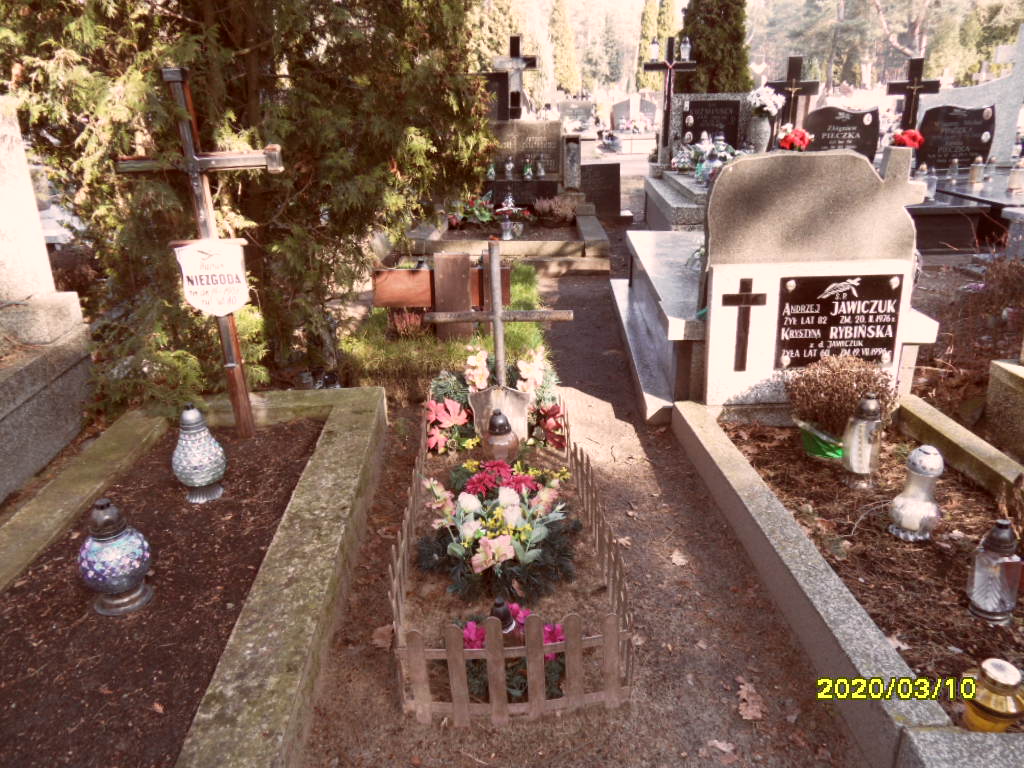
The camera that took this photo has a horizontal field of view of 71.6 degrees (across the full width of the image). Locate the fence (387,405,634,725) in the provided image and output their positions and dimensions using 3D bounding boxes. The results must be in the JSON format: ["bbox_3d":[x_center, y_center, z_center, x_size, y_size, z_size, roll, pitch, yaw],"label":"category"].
[{"bbox_3d":[-0.030,0.410,2.341,0.600,0.300,1.450,-2,22,-3],"label":"fence"}]

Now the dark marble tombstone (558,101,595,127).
[{"bbox_3d":[1.390,-5.772,15.185,0.760,0.620,0.120,-1,22,-2],"label":"dark marble tombstone"}]

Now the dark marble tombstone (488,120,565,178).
[{"bbox_3d":[0.085,-2.345,7.100,0.830,0.550,0.120,0,22,2],"label":"dark marble tombstone"}]

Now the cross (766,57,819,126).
[{"bbox_3d":[3.065,-2.974,7.705,0.560,1.050,0.120,-1,22,-2],"label":"cross"}]

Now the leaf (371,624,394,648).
[{"bbox_3d":[-0.361,0.707,1.979,0.070,0.025,0.085,-2,22,-3],"label":"leaf"}]

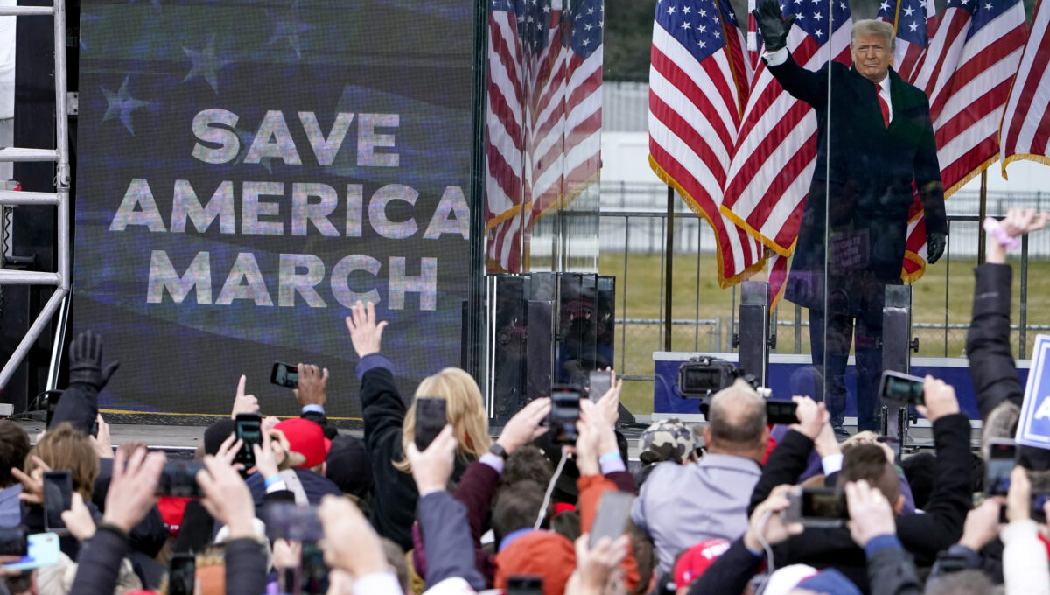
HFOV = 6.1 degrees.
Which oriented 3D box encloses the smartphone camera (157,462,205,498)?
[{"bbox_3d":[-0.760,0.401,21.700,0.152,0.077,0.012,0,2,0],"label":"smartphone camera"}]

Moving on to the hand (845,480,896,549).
[{"bbox_3d":[0.772,0.483,22.000,0.108,0.155,0.090,-10,-6,-16],"label":"hand"}]

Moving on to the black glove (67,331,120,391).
[{"bbox_3d":[-1.393,0.205,31.800,0.165,0.190,0.060,1,1,6],"label":"black glove"}]

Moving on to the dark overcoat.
[{"bbox_3d":[1.520,-0.515,45.000,0.820,1.180,0.450,0,2,-3],"label":"dark overcoat"}]

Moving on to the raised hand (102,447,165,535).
[{"bbox_3d":[-0.862,0.425,21.700,0.120,0.185,0.085,16,-6,11],"label":"raised hand"}]

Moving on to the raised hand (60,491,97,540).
[{"bbox_3d":[-1.144,0.563,25.300,0.085,0.130,0.070,-2,3,-41],"label":"raised hand"}]

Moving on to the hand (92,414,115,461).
[{"bbox_3d":[-1.330,0.439,31.000,0.060,0.160,0.075,2,3,41],"label":"hand"}]

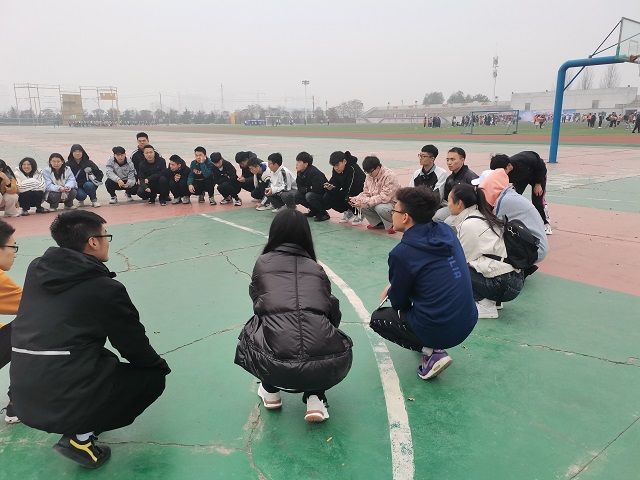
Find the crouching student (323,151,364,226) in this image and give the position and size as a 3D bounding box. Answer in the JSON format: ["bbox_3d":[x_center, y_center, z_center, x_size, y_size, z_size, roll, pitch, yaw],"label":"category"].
[{"bbox_3d":[0.363,-0.715,6.582,0.700,0.989,0.520,-13,19,-40],"label":"crouching student"}]

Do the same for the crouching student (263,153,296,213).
[{"bbox_3d":[-0.549,-0.893,7.204,0.440,0.870,0.600,11,18,39],"label":"crouching student"}]

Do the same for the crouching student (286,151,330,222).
[{"bbox_3d":[-0.149,-0.762,6.825,0.680,0.969,0.520,-11,17,-36],"label":"crouching student"}]

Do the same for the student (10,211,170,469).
[{"bbox_3d":[-0.951,0.415,1.985,0.530,1.059,0.700,9,17,32],"label":"student"}]

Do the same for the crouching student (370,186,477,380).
[{"bbox_3d":[0.570,0.246,2.614,0.520,1.058,0.700,-13,19,-40],"label":"crouching student"}]

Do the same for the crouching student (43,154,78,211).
[{"bbox_3d":[-4.205,-0.952,7.817,0.530,0.907,0.620,-11,17,-36],"label":"crouching student"}]

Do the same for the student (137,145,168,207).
[{"bbox_3d":[-2.862,-1.119,8.238,0.520,1.008,0.650,-6,15,-21],"label":"student"}]

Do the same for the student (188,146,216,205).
[{"bbox_3d":[-2.031,-1.119,8.278,0.520,0.976,0.620,-6,15,-21],"label":"student"}]

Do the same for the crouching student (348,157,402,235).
[{"bbox_3d":[0.724,-0.594,6.167,0.700,0.952,0.520,-11,17,-36],"label":"crouching student"}]

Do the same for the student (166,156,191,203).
[{"bbox_3d":[-2.350,-1.049,8.059,0.450,0.800,0.600,-1,14,-3],"label":"student"}]

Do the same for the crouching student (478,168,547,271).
[{"bbox_3d":[1.587,-0.153,4.084,0.680,0.900,0.460,1,14,9],"label":"crouching student"}]

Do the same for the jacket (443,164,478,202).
[{"bbox_3d":[1.433,-0.464,4.800,0.400,0.560,0.500,-8,16,-28],"label":"jacket"}]

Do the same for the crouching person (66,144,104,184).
[{"bbox_3d":[-3.806,-1.059,7.897,0.550,0.930,0.620,-4,14,-14],"label":"crouching person"}]

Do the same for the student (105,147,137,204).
[{"bbox_3d":[-3.381,-1.109,8.160,0.540,0.890,0.600,-4,14,-11],"label":"student"}]

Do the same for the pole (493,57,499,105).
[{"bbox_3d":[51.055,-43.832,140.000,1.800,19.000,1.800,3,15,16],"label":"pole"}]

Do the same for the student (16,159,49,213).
[{"bbox_3d":[-4.506,-0.864,7.578,0.500,0.858,0.620,-12,18,-39],"label":"student"}]

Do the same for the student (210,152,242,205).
[{"bbox_3d":[-1.464,-1.011,7.824,0.470,0.820,0.620,4,15,17],"label":"student"}]

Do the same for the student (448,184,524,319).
[{"bbox_3d":[1.177,0.087,3.443,0.680,0.954,0.500,12,19,40],"label":"student"}]

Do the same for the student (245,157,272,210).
[{"bbox_3d":[-0.908,-0.999,8.028,0.680,0.850,0.500,-10,17,-34],"label":"student"}]

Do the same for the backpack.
[{"bbox_3d":[1.301,0.010,3.120,0.170,0.360,0.290,-16,4,33],"label":"backpack"}]

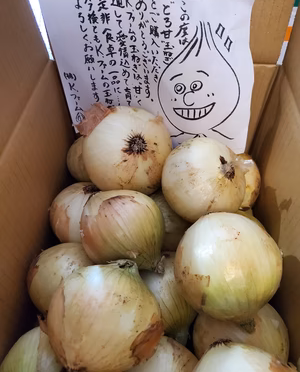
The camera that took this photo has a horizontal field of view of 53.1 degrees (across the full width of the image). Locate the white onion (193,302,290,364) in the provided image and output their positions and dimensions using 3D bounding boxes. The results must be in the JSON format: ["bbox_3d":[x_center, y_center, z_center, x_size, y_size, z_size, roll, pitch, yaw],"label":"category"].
[{"bbox_3d":[0.088,0.148,0.297,0.090,0.086,0.090,0,49,0],"label":"white onion"}]

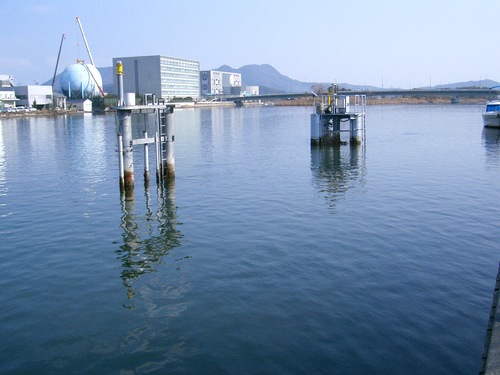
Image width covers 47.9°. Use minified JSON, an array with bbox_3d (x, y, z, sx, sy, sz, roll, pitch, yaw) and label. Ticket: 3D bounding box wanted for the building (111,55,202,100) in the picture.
[{"bbox_3d":[-61.060,-71.708,375.125,34.300,27.000,57.000,2,9,19],"label":"building"}]

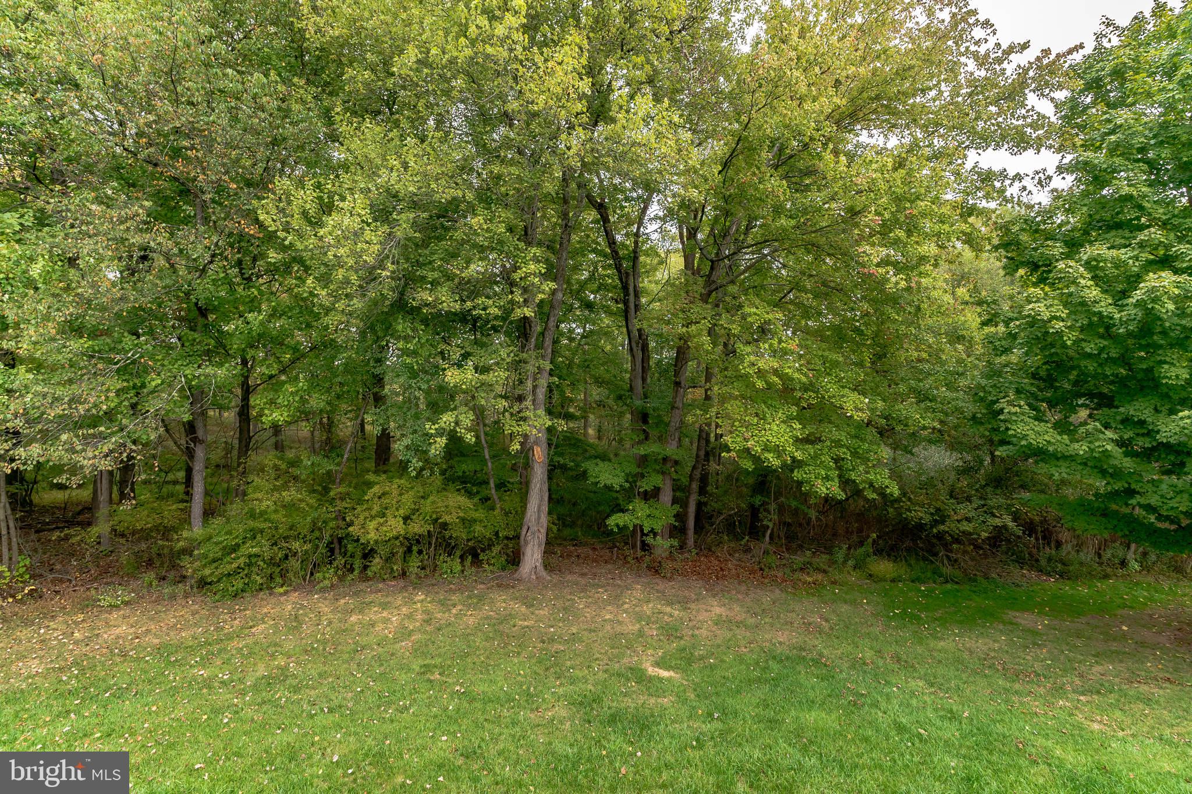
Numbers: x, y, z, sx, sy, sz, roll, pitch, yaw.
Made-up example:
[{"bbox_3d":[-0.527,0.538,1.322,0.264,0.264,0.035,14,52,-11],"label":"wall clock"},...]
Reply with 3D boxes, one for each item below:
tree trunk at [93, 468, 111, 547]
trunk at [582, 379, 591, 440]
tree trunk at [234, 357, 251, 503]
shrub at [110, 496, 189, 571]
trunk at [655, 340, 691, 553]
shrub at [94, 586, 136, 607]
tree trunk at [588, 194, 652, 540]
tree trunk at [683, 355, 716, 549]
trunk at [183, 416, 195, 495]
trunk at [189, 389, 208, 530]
[{"bbox_3d":[-13.035,2.979,14.000,0.450,2.117,0.420,0,0,0],"label":"tree trunk"},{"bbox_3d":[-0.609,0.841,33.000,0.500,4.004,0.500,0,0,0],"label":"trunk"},{"bbox_3d":[-11.996,1.219,18.000,0.601,5.096,0.500,0,0,0],"label":"tree trunk"},{"bbox_3d":[-11.118,3.389,13.200,1.900,1.700,1.500,0,0,0],"label":"shrub"},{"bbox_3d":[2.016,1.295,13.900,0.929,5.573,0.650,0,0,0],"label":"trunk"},{"bbox_3d":[-9.636,3.880,10.600,0.780,0.360,0.620,0,0,0],"label":"shrub"},{"bbox_3d":[0.658,-0.734,14.400,1.747,9.571,1.000,0,0,0],"label":"tree trunk"},{"bbox_3d":[2.772,1.473,14.200,0.874,5.194,0.600,0,0,0],"label":"tree trunk"},{"bbox_3d":[-15.351,2.356,20.000,0.492,3.165,0.450,0,0,0],"label":"trunk"},{"bbox_3d":[-10.362,1.820,13.800,0.420,4.077,0.400,0,0,0],"label":"trunk"}]

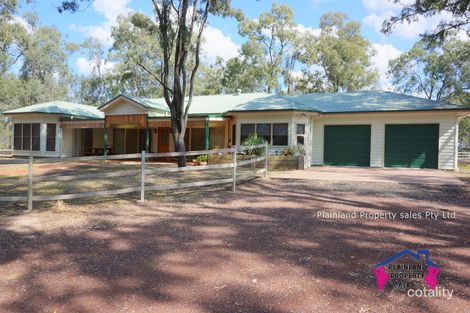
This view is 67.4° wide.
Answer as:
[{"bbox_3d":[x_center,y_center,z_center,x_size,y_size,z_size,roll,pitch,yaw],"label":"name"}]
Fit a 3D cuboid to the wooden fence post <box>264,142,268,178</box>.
[{"bbox_3d":[1.075,0.110,12.100,0.090,1.230,0.090,1,0,22],"label":"wooden fence post"}]

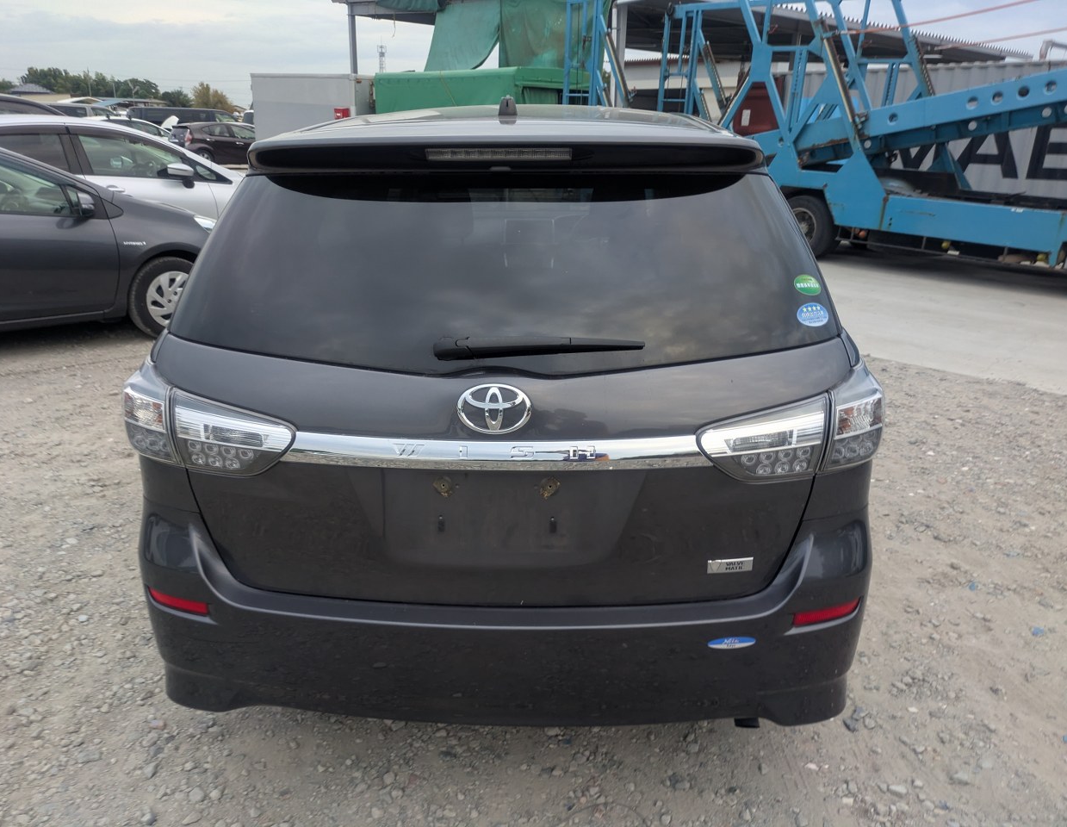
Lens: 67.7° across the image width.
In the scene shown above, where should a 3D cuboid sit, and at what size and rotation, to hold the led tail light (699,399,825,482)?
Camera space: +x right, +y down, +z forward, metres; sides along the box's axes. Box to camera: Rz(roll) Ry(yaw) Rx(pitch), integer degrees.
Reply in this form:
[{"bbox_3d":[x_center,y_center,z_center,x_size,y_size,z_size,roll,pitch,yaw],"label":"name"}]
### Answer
[{"bbox_3d":[0.428,0.050,1.531,0.260,0.185,0.100,1,20,1],"label":"led tail light"}]

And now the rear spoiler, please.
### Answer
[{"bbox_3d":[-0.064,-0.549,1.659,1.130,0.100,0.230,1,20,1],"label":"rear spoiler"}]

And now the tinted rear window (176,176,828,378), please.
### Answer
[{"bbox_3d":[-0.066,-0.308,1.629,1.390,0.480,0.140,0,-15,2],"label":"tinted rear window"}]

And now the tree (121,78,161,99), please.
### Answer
[{"bbox_3d":[-45.605,-36.075,93.387,5.038,6.072,5.038,-8,22,-23],"label":"tree"}]

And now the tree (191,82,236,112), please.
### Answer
[{"bbox_3d":[-27.843,-26.691,70.093,4.232,4.717,4.232,-7,21,-19],"label":"tree"}]

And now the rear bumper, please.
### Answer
[{"bbox_3d":[-0.067,0.402,1.821,1.670,0.480,0.480,1,20,1],"label":"rear bumper"}]

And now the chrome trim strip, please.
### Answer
[{"bbox_3d":[-0.073,0.073,1.496,0.820,0.060,0.070,1,20,1],"label":"chrome trim strip"}]

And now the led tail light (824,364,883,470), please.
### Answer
[{"bbox_3d":[0.642,-0.006,1.637,0.170,0.210,0.220,1,20,1],"label":"led tail light"}]

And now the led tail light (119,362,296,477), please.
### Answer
[{"bbox_3d":[-0.659,-0.004,1.640,0.410,0.210,0.270,1,20,1],"label":"led tail light"}]

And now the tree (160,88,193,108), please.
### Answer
[{"bbox_3d":[-34.521,-29.385,77.751,3.623,4.411,3.623,-8,22,-21],"label":"tree"}]

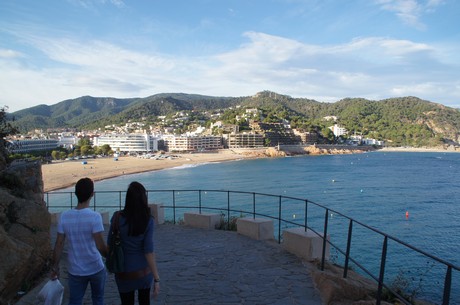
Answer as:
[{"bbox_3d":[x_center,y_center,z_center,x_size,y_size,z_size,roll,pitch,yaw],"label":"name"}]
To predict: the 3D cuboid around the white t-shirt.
[{"bbox_3d":[-1.460,0.880,3.370,0.450,0.660,0.260,0,3,-8],"label":"white t-shirt"}]

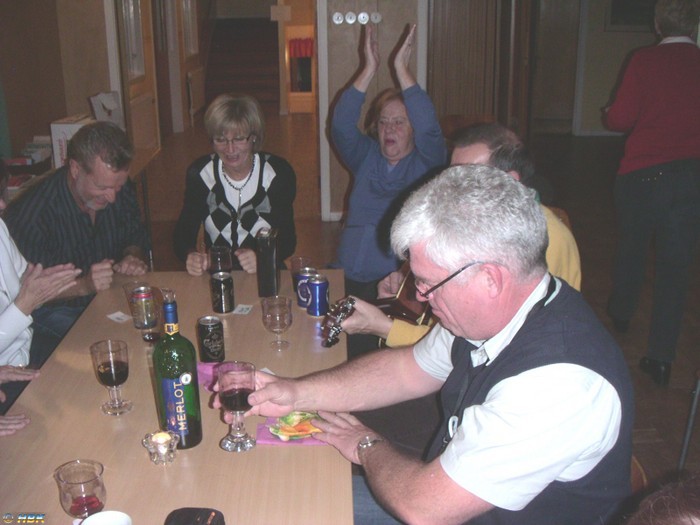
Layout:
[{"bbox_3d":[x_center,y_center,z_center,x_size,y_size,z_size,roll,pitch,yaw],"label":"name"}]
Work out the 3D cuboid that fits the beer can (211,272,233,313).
[{"bbox_3d":[-0.387,0.089,2.332,0.066,0.115,0.066,-1,18,0],"label":"beer can"}]

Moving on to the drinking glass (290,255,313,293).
[{"bbox_3d":[-0.153,0.045,2.494,0.070,0.120,0.070,0,18,0],"label":"drinking glass"}]

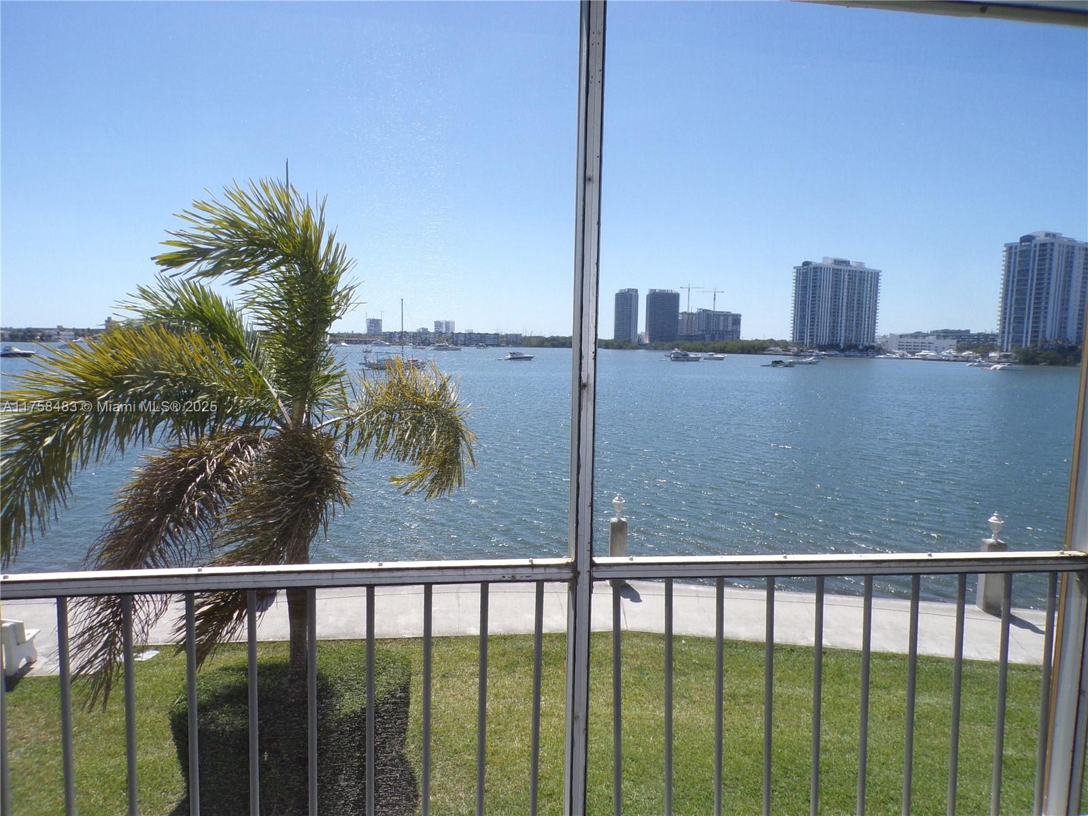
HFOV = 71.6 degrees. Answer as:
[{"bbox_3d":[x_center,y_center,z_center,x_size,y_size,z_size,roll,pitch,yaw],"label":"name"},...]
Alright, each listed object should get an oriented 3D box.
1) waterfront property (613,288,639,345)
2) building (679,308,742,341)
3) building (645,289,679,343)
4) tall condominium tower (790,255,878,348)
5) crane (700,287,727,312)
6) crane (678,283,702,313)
[{"bbox_3d":[153.920,-166.760,1410.000,20.000,107.510,39.060,-4,7,-44],"label":"waterfront property"},{"bbox_3d":[314.850,-148.650,1435.000,98.350,73.250,62.000,-1,5,-25],"label":"building"},{"bbox_3d":[219.020,-162.480,1390.000,52.800,104.850,22.000,0,5,-9],"label":"building"},{"bbox_3d":[282.780,-95.540,728.000,81.650,86.840,33.000,-2,6,-31],"label":"tall condominium tower"},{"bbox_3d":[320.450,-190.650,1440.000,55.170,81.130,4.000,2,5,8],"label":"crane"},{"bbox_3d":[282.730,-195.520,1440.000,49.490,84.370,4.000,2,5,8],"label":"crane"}]

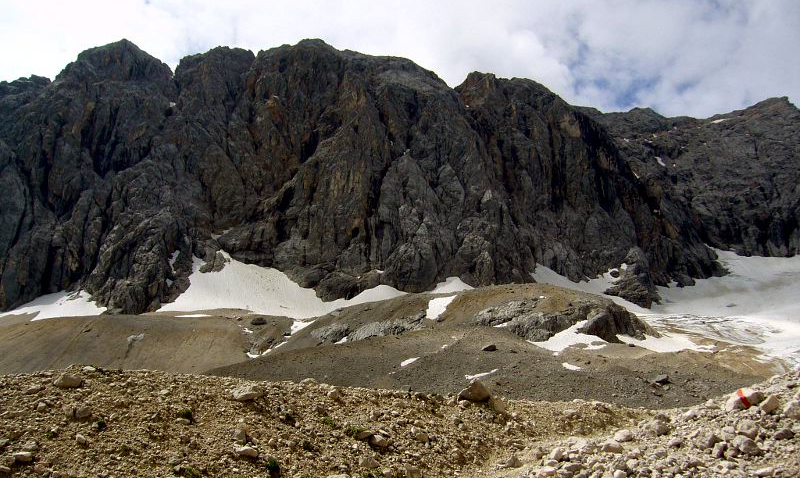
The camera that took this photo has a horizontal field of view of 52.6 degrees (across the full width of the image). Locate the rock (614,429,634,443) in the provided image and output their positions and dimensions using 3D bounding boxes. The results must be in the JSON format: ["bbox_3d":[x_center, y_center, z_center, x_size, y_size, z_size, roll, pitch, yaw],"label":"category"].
[{"bbox_3d":[2.997,2.637,10.800,0.254,0.163,0.214,-2,-6,15],"label":"rock"}]

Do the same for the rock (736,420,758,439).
[{"bbox_3d":[3.695,2.025,8.600,0.234,0.196,0.199,0,-2,0],"label":"rock"}]

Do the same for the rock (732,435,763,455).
[{"bbox_3d":[3.179,1.889,7.400,0.266,0.168,0.213,0,-3,0],"label":"rock"}]

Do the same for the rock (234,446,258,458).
[{"bbox_3d":[-1.708,2.364,9.000,0.254,0.116,0.200,1,-6,-10],"label":"rock"}]

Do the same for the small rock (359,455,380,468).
[{"bbox_3d":[-0.324,2.366,8.600,0.222,0.111,0.175,0,-6,-2],"label":"small rock"}]

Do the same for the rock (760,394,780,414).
[{"bbox_3d":[4.718,2.095,10.300,0.242,0.222,0.216,-3,-6,24],"label":"rock"}]

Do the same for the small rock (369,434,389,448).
[{"bbox_3d":[-0.213,1.993,8.000,0.192,0.127,0.153,0,-3,0],"label":"small rock"}]

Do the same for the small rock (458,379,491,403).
[{"bbox_3d":[1.068,2.187,11.600,0.459,0.317,0.390,0,-2,0],"label":"small rock"}]

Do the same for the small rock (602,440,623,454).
[{"bbox_3d":[2.312,2.257,8.800,0.218,0.140,0.185,0,-2,0],"label":"small rock"}]

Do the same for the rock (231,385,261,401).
[{"bbox_3d":[-2.006,2.006,10.500,0.378,0.191,0.302,0,-3,0],"label":"rock"}]

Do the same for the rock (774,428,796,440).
[{"bbox_3d":[4.278,2.164,9.000,0.211,0.116,0.178,-3,-6,25],"label":"rock"}]

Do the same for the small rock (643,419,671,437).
[{"bbox_3d":[2.727,2.015,8.600,0.289,0.176,0.231,0,-3,0],"label":"small rock"}]

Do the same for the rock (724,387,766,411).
[{"bbox_3d":[3.748,1.746,8.800,0.422,0.240,0.338,0,-3,0],"label":"rock"}]

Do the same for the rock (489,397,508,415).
[{"bbox_3d":[1.362,2.326,11.300,0.251,0.257,0.214,0,-2,0],"label":"rock"}]

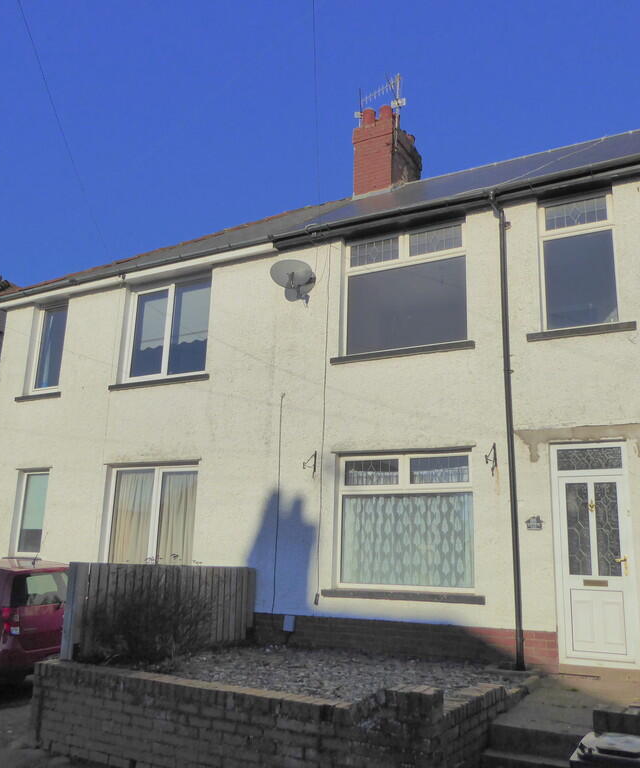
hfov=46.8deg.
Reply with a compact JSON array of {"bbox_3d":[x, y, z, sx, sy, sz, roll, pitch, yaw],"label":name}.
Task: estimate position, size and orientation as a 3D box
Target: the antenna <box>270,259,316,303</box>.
[{"bbox_3d":[-0.366,-1.442,10.369,0.620,0.520,0.480,2,-14,-1],"label":"antenna"}]

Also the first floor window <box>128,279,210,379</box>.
[{"bbox_3d":[-2.405,-0.846,11.827,1.700,1.550,0.100,-6,-15,27],"label":"first floor window"}]

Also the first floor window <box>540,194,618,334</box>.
[{"bbox_3d":[3.194,-1.535,9.143,0.880,1.760,0.110,-5,-15,26],"label":"first floor window"}]

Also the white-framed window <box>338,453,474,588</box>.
[{"bbox_3d":[1.080,1.740,9.412,1.860,1.730,0.110,-5,-15,26],"label":"white-framed window"}]

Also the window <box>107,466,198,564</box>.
[{"bbox_3d":[-2.477,2.067,11.113,1.710,1.630,0.100,-6,-15,27],"label":"window"}]

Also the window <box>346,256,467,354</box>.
[{"bbox_3d":[1.150,-1.038,9.997,1.740,1.190,0.100,-6,-15,27],"label":"window"}]

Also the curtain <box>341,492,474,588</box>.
[{"bbox_3d":[1.086,1.981,9.475,1.822,1.197,0.070,-5,-15,26],"label":"curtain"}]

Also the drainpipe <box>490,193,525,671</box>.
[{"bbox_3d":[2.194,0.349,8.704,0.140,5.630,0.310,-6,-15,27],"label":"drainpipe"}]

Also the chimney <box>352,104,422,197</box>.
[{"bbox_3d":[1.424,-4.442,15.403,0.860,1.880,1.700,-5,-15,26],"label":"chimney"}]

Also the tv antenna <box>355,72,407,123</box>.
[{"bbox_3d":[1.275,-5.889,15.464,0.360,0.850,1.120,13,-18,-38],"label":"tv antenna"}]

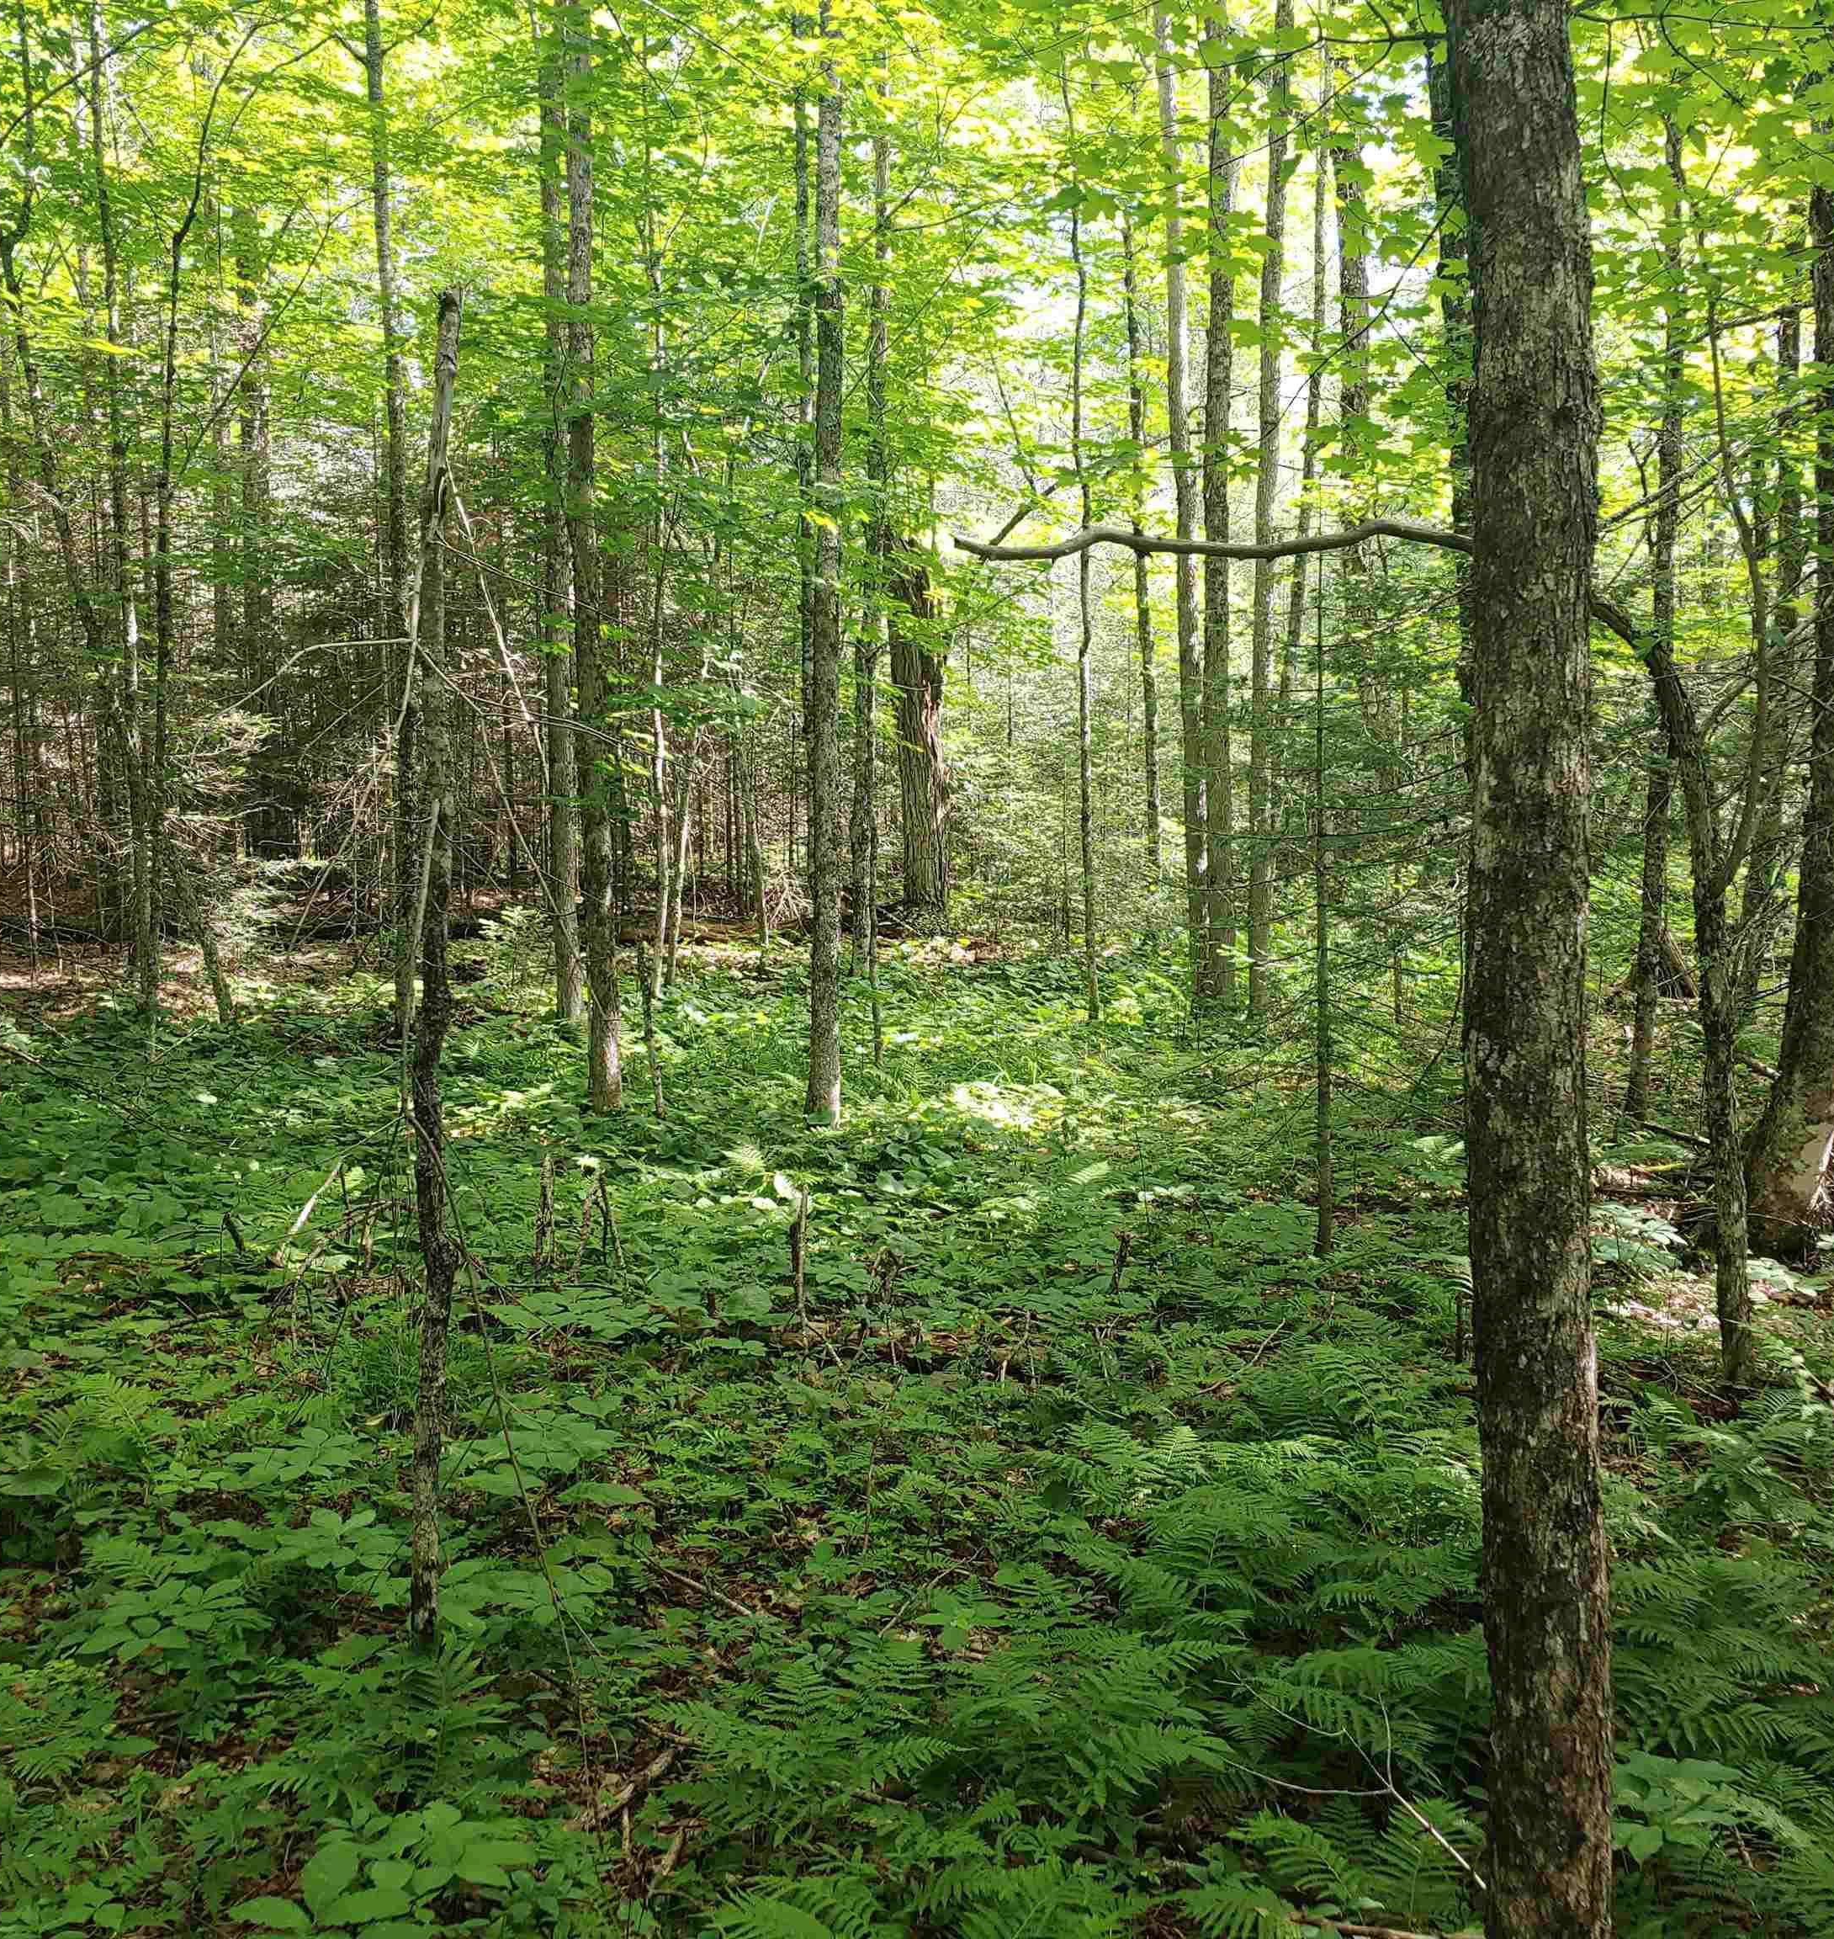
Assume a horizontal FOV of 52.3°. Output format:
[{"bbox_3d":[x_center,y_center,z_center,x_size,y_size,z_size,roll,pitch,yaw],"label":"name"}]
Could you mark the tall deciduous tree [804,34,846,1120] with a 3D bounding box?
[{"bbox_3d":[-0.417,-1.702,8.709,0.150,4.893,0.150,0,4,-3],"label":"tall deciduous tree"}]

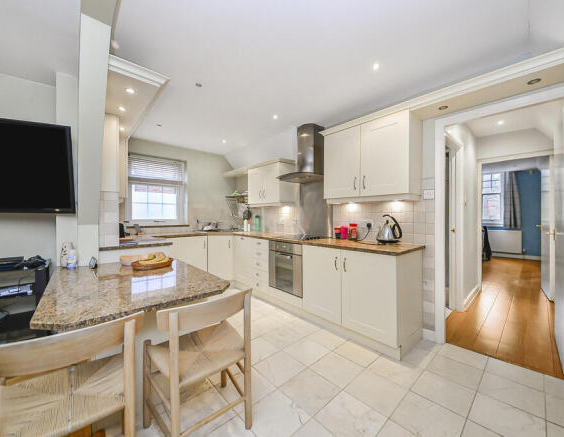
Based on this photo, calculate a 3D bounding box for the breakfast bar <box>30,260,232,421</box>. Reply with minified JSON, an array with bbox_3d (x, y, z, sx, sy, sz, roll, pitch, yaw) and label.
[{"bbox_3d":[-1.083,0.804,1.600,0.900,0.745,1.420,-1,1,-43],"label":"breakfast bar"}]

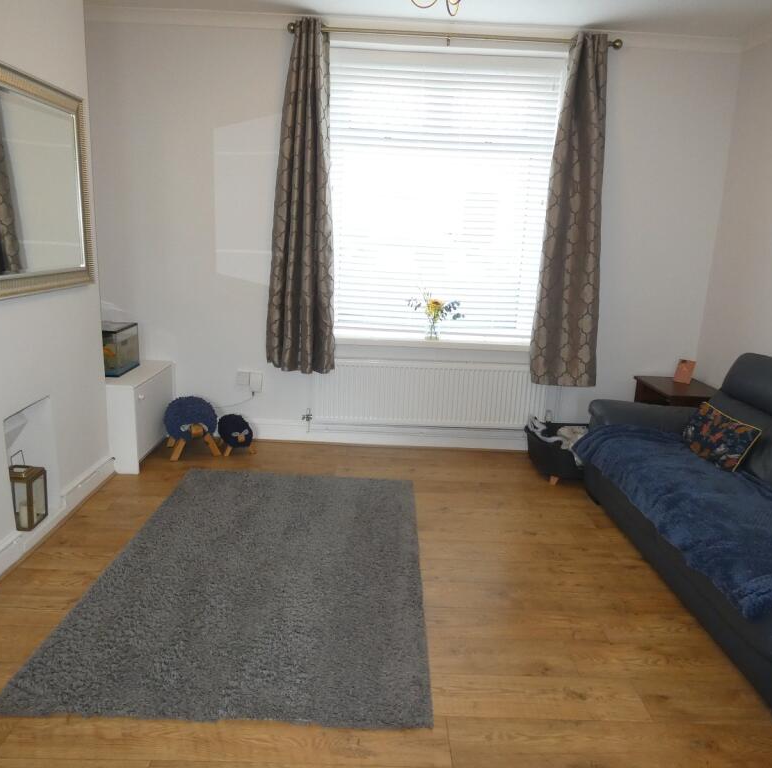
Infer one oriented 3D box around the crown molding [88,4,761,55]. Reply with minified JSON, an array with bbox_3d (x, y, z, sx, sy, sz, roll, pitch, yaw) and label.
[{"bbox_3d":[0.127,-2.223,3.684,4.266,0.078,0.074,3,15,0],"label":"crown molding"}]

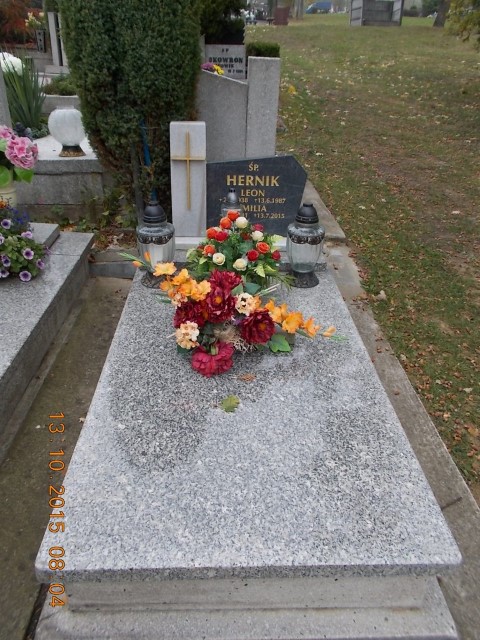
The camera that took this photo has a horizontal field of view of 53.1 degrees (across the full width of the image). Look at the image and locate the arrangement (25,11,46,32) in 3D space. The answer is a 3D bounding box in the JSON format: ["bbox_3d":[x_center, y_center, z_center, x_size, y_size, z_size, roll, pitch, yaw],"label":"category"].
[{"bbox_3d":[-2.544,-3.695,5.949,0.270,0.235,0.240,0,26,-3],"label":"arrangement"}]

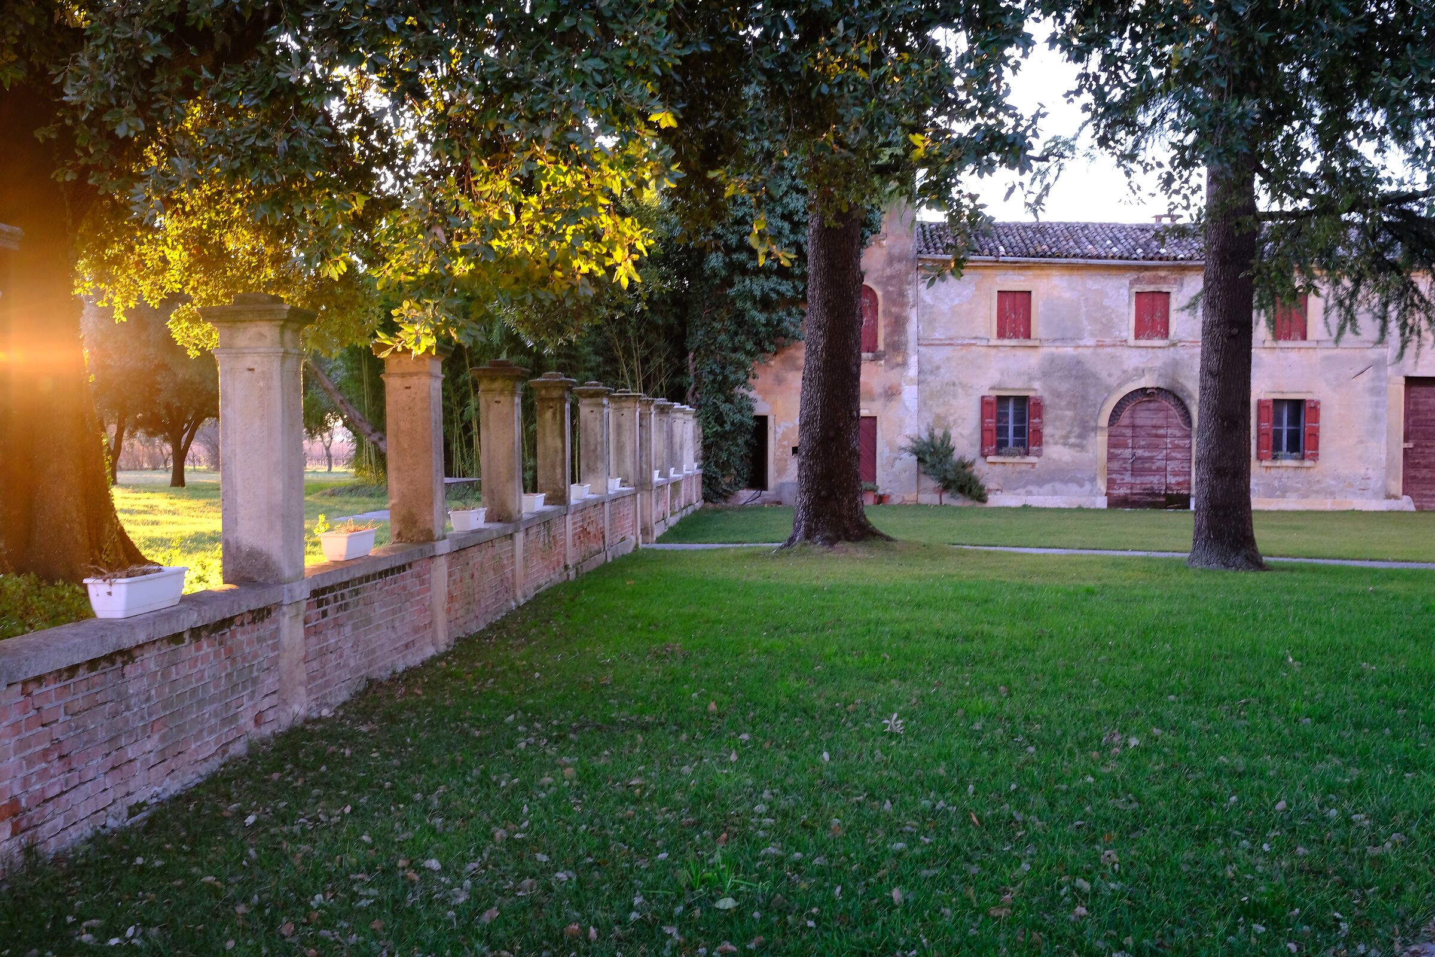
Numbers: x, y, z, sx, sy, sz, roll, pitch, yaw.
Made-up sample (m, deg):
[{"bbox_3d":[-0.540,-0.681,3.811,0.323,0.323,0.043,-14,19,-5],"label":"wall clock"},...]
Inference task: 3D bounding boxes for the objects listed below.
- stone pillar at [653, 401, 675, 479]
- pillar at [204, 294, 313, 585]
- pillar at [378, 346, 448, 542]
[{"bbox_3d":[-1.229,-0.868,30.450,0.520,1.710,0.520,0,2,4],"label":"stone pillar"},{"bbox_3d":[-2.489,-0.215,7.645,0.460,1.563,0.460,0,2,4],"label":"pillar"},{"bbox_3d":[-2.501,-0.333,11.632,0.520,1.710,0.520,0,2,4],"label":"pillar"}]

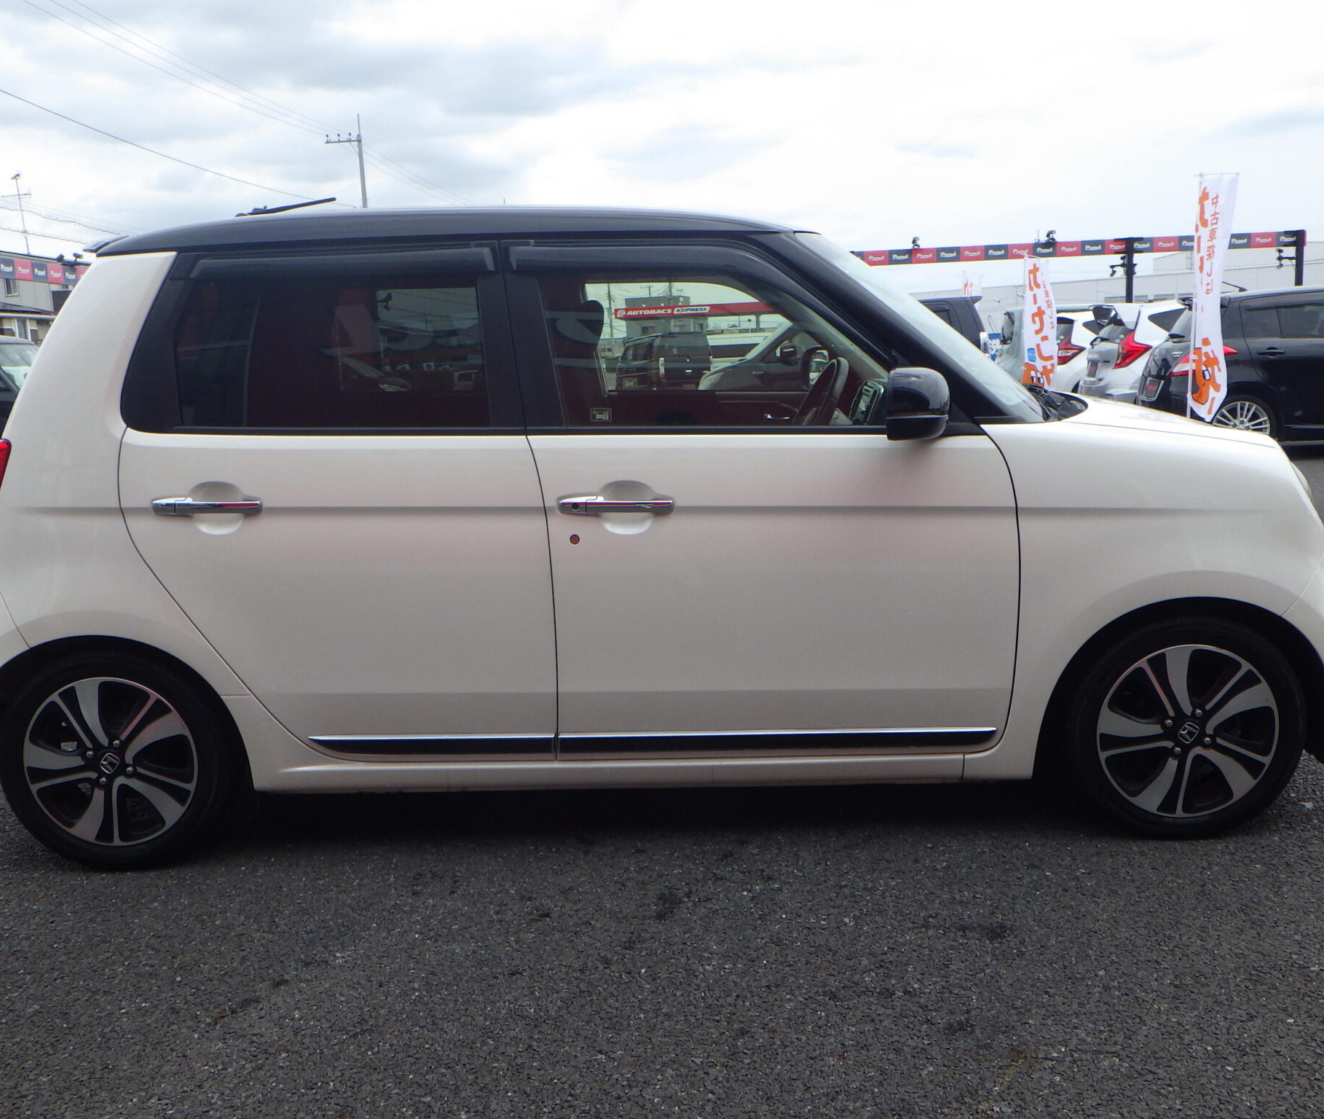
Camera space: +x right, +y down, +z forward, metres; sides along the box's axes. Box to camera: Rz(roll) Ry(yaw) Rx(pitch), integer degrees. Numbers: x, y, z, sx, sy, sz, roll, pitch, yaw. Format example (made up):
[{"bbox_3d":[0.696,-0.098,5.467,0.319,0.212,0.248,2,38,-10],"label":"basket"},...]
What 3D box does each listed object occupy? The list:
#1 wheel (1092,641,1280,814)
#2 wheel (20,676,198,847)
[{"bbox_3d":[1.218,0.389,2.852,0.415,0.415,0.135,-2,10,1],"label":"wheel"},{"bbox_3d":[-1.300,0.470,2.905,0.415,0.415,0.135,-2,10,1],"label":"wheel"}]

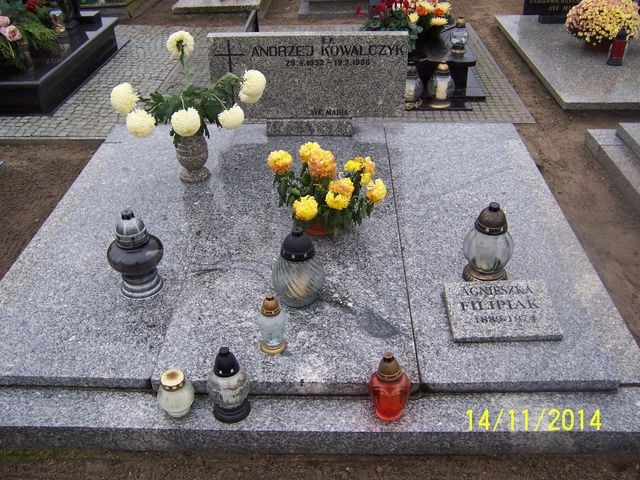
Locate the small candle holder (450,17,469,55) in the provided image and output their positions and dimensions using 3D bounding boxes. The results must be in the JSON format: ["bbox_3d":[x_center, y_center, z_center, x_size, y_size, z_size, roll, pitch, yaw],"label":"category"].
[{"bbox_3d":[0.856,-1.247,3.743,0.104,0.220,0.104,0,34,2],"label":"small candle holder"}]

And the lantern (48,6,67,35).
[{"bbox_3d":[-1.991,-1.669,4.640,0.108,0.183,0.108,0,34,2],"label":"lantern"}]

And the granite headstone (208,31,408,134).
[{"bbox_3d":[-0.055,-0.797,3.156,0.985,0.535,0.085,0,34,2],"label":"granite headstone"}]

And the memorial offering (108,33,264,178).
[{"bbox_3d":[-0.595,-0.565,2.707,0.680,0.650,0.480,0,34,2],"label":"memorial offering"}]

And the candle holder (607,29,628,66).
[{"bbox_3d":[2.009,-1.306,4.105,0.110,0.237,0.110,0,34,2],"label":"candle holder"}]

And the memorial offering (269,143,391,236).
[{"bbox_3d":[0.024,-0.183,2.409,0.450,0.330,0.400,0,34,2],"label":"memorial offering"}]

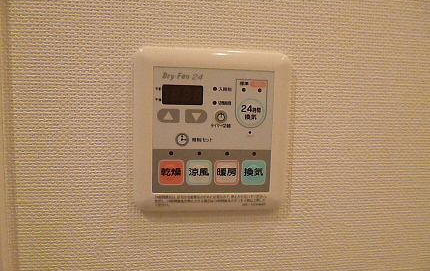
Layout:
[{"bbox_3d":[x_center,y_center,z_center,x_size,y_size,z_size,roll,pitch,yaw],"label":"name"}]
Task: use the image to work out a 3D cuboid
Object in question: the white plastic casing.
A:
[{"bbox_3d":[-0.001,-0.003,0.218,0.118,0.122,0.016,1,2,-5],"label":"white plastic casing"}]

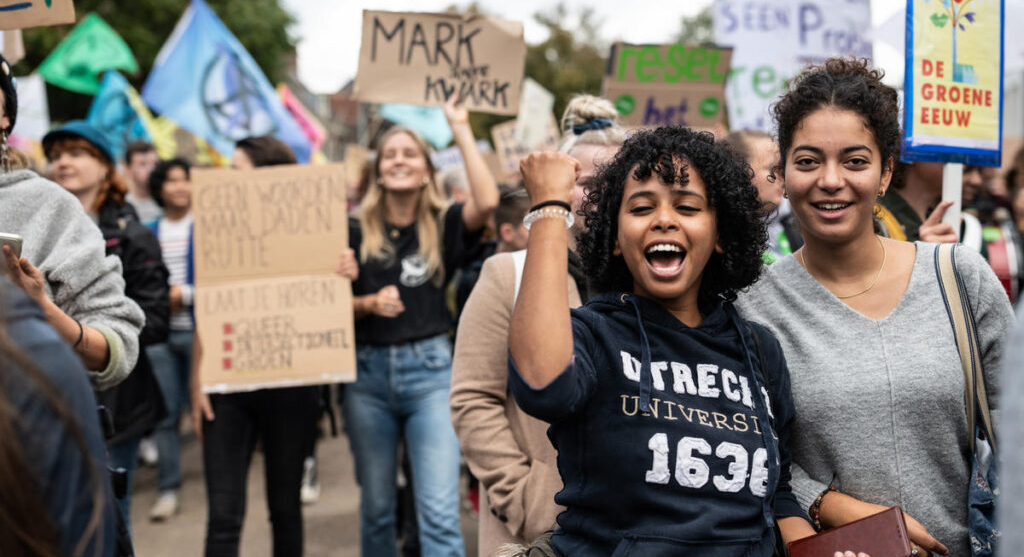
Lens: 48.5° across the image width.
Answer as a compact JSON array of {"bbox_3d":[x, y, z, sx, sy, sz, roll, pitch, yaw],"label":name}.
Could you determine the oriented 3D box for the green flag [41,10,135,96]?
[{"bbox_3d":[-3.275,-1.740,8.800,0.780,0.630,0.200,0,3,-6],"label":"green flag"}]

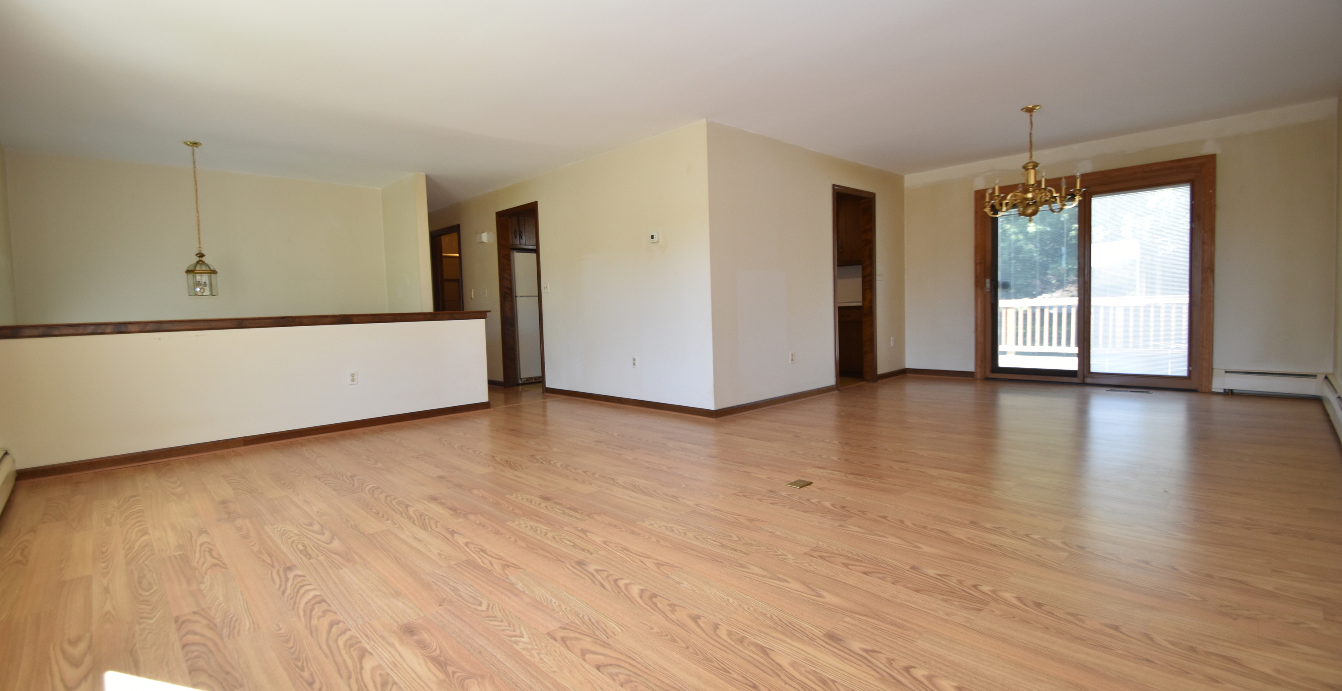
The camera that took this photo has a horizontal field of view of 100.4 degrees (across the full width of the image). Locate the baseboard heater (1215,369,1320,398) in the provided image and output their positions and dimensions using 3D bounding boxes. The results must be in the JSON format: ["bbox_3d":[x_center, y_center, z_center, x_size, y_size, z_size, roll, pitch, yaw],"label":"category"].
[{"bbox_3d":[5.138,0.327,4.819,0.663,0.203,0.069,1,5,42],"label":"baseboard heater"}]

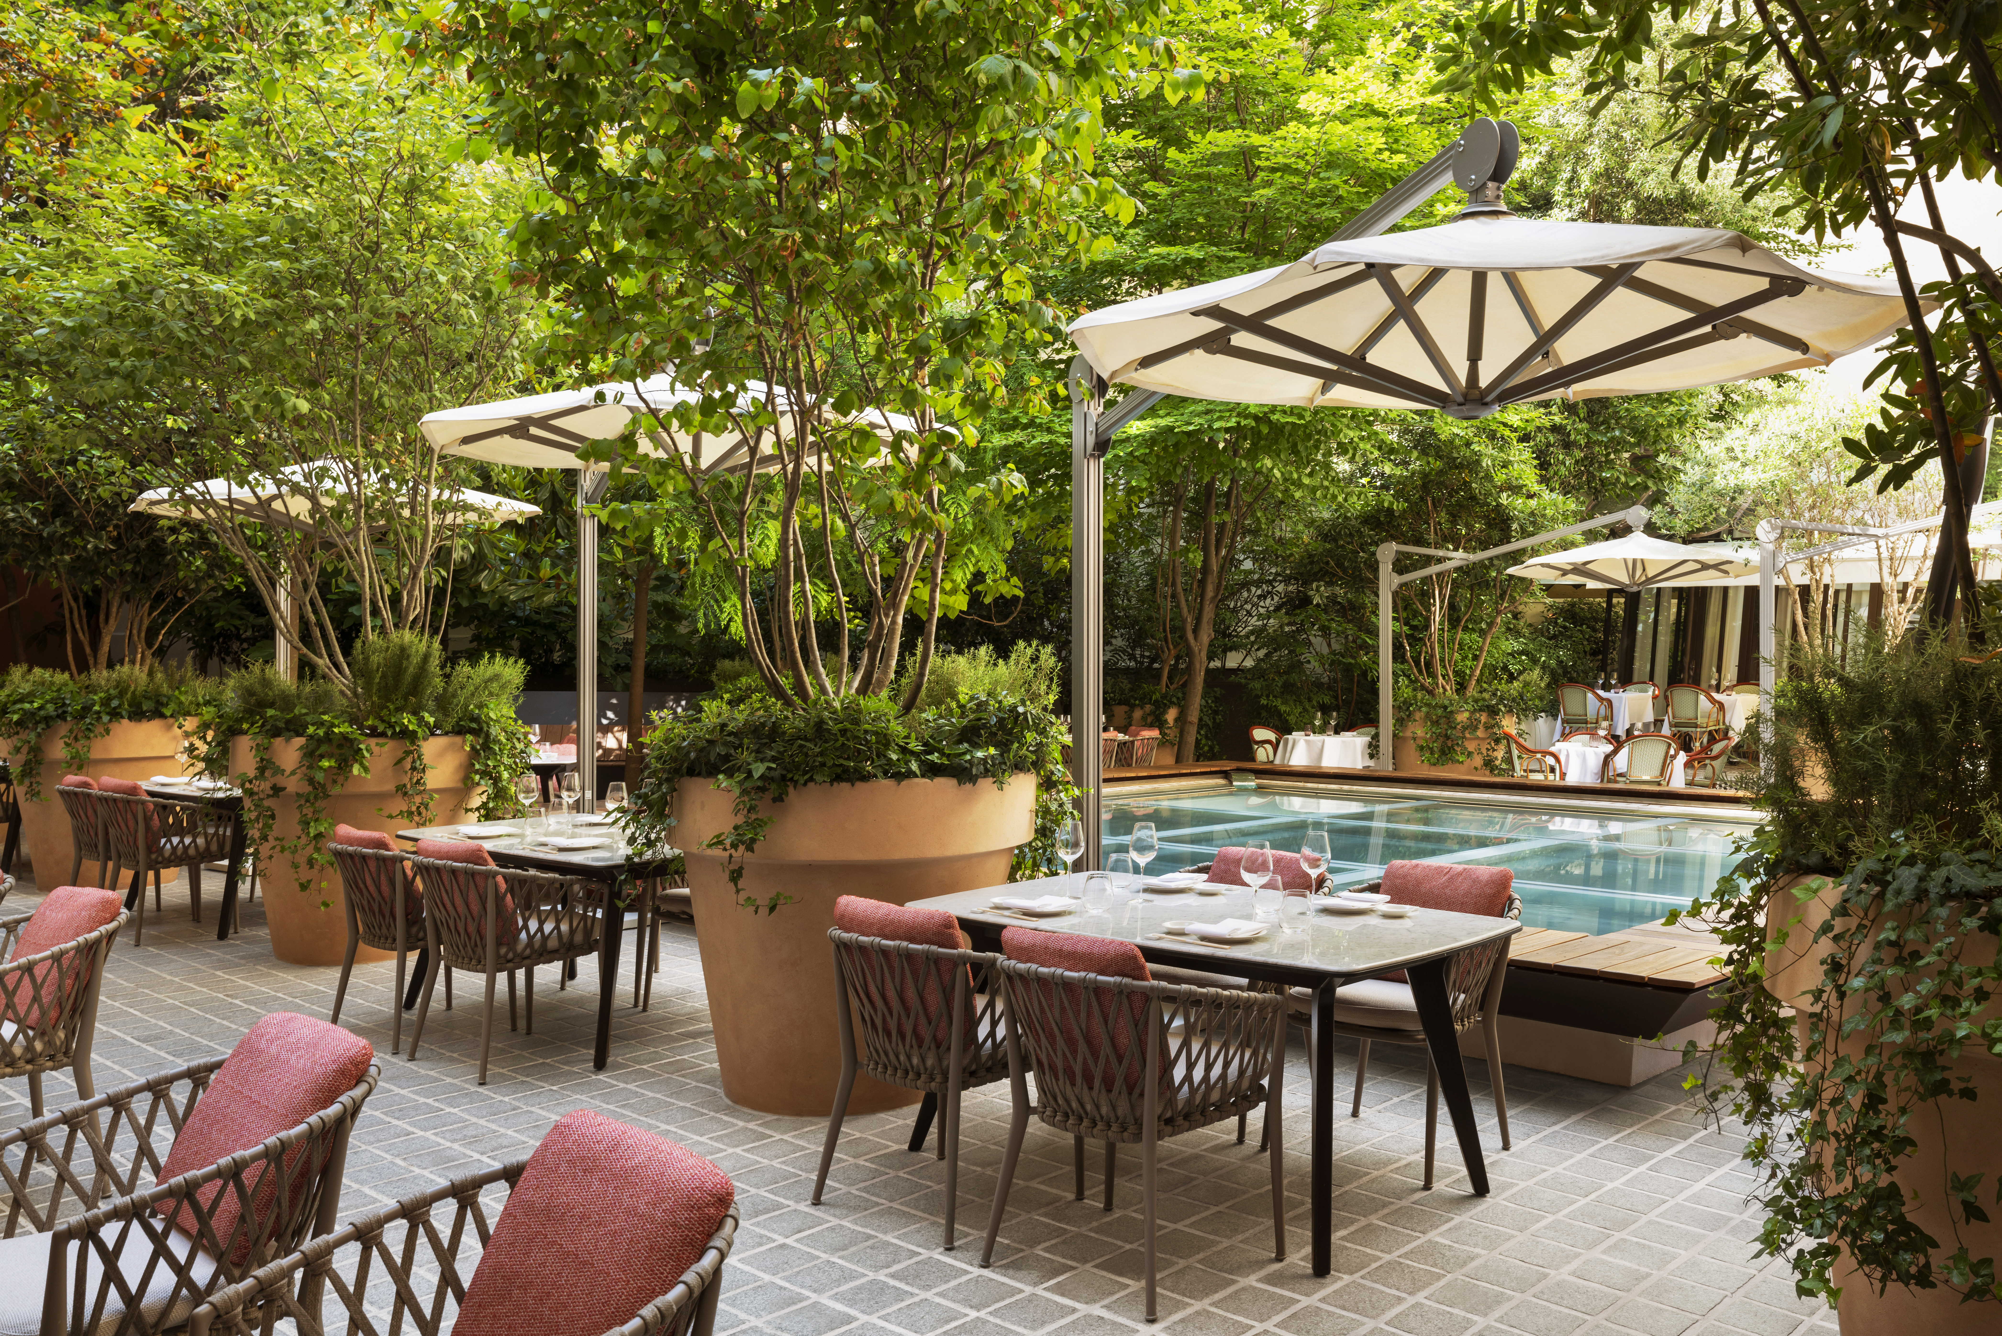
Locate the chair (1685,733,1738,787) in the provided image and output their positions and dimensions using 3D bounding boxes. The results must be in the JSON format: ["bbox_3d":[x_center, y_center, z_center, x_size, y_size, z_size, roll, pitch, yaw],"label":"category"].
[{"bbox_3d":[6.150,0.993,13.604,0.590,0.870,0.590,0,0,8],"label":"chair"}]

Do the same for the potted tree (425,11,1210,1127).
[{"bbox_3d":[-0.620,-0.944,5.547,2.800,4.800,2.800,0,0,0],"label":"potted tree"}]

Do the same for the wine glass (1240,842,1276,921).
[{"bbox_3d":[0.734,0.606,4.455,0.090,0.212,0.090,0,0,0],"label":"wine glass"}]

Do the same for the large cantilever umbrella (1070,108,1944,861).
[{"bbox_3d":[1.186,-0.124,5.225,2.400,3.160,3.330,0,0,-32],"label":"large cantilever umbrella"}]

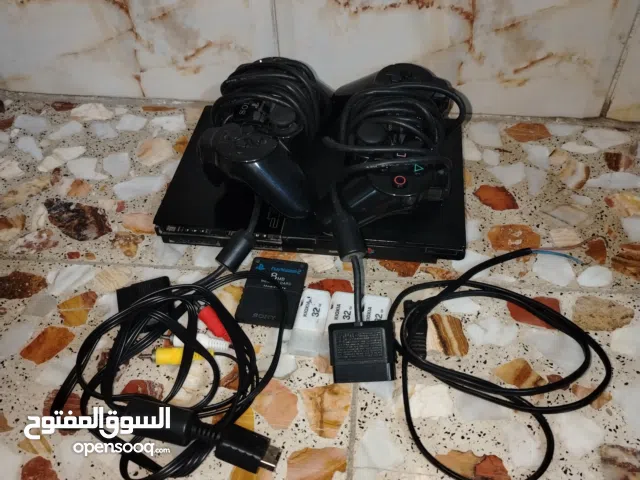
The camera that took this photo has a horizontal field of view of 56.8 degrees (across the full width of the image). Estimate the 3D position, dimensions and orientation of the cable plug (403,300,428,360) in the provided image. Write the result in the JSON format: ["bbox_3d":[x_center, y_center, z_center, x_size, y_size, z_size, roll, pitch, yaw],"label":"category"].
[{"bbox_3d":[0.064,0.062,0.399,0.015,0.011,0.047,-1,48,2],"label":"cable plug"}]

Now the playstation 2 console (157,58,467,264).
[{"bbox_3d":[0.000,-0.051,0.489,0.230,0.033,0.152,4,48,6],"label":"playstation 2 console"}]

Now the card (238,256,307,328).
[{"bbox_3d":[-0.033,0.039,0.425,0.043,0.008,0.057,6,48,8],"label":"card"}]

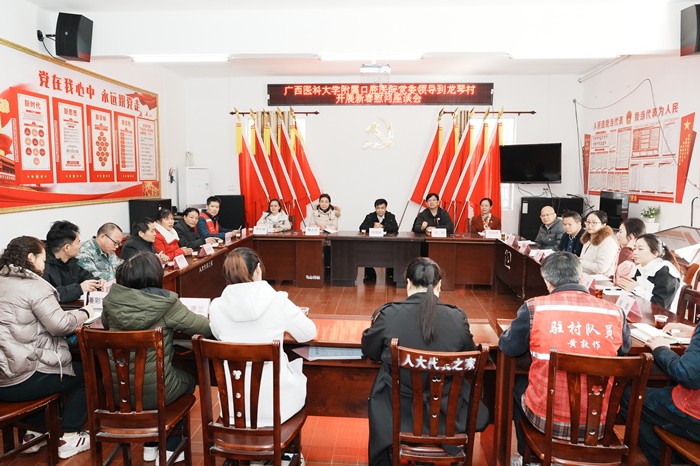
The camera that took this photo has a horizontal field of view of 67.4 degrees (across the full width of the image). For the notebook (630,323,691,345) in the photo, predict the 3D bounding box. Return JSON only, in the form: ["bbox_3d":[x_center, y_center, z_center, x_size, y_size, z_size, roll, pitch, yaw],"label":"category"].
[{"bbox_3d":[1.740,0.568,2.973,0.330,0.025,0.290,0,7,-6],"label":"notebook"}]

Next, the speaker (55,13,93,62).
[{"bbox_3d":[-2.793,-1.984,5.320,0.260,0.420,0.230,6,6,1],"label":"speaker"}]

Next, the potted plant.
[{"bbox_3d":[3.381,-0.219,5.903,0.200,0.200,0.200,1,6,5],"label":"potted plant"}]

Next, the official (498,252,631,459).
[{"bbox_3d":[1.054,0.718,2.702,0.600,1.280,0.770,1,7,9],"label":"official"}]

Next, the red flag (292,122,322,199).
[{"bbox_3d":[-0.717,-1.162,8.650,0.550,1.320,0.200,0,6,2],"label":"red flag"}]

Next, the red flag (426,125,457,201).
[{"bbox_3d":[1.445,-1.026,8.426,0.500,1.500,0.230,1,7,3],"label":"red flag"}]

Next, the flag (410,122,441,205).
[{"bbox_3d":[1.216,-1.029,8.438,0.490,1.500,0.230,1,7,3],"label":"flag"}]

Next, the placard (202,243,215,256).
[{"bbox_3d":[-1.556,0.183,5.719,0.092,0.108,0.200,1,7,5],"label":"placard"}]

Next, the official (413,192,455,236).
[{"bbox_3d":[1.238,0.097,7.847,0.620,1.340,0.760,1,6,5],"label":"official"}]

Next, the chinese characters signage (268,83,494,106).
[{"bbox_3d":[0.533,-2.367,9.000,3.870,0.370,0.090,0,6,2],"label":"chinese characters signage"}]

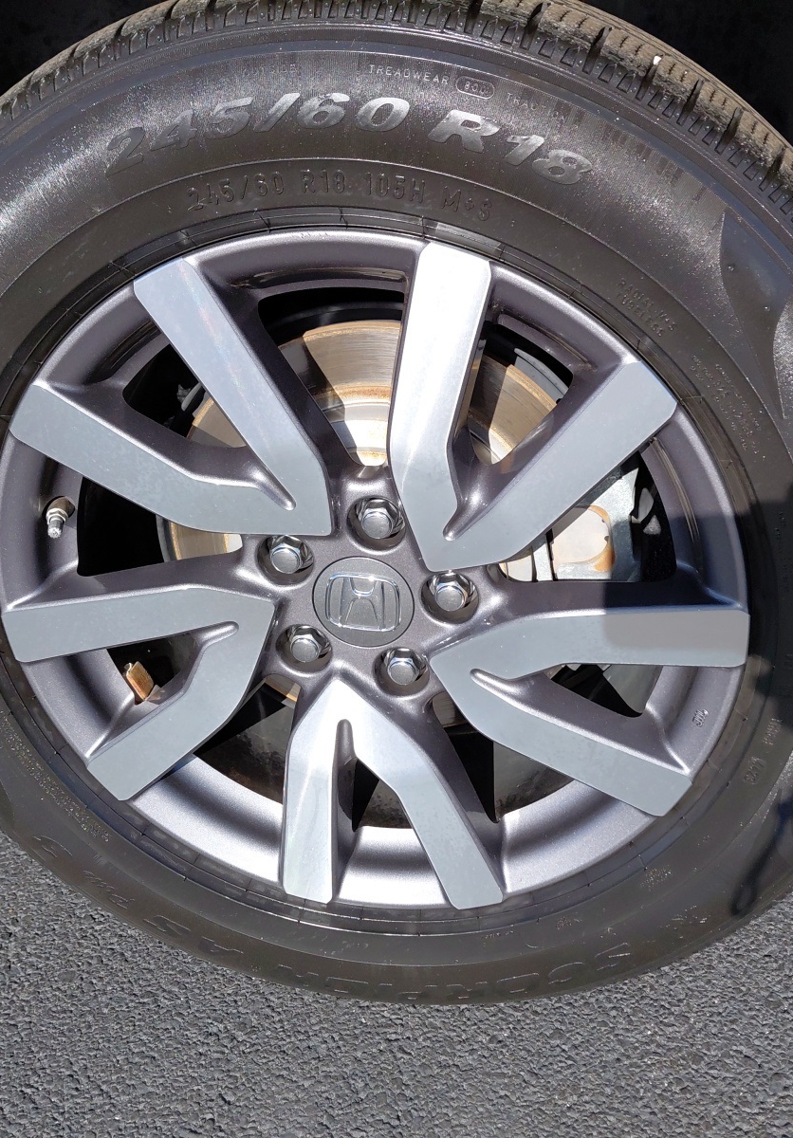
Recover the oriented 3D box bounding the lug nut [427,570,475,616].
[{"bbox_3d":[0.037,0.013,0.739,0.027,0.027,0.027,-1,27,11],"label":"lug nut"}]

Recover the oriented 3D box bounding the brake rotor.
[{"bbox_3d":[-0.012,-0.007,0.797,0.330,0.330,0.058,-1,27,11],"label":"brake rotor"}]

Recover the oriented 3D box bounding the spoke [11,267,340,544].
[{"bbox_3d":[-0.122,-0.081,0.697,0.167,0.193,0.046,-36,16,25],"label":"spoke"}]

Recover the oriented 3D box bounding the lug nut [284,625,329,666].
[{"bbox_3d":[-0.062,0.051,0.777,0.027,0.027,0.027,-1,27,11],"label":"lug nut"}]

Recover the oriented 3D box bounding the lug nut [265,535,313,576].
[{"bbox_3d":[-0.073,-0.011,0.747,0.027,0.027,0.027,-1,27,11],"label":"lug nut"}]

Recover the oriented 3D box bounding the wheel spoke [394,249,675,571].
[{"bbox_3d":[0.050,-0.083,0.663,0.167,0.193,0.046,31,28,-6],"label":"wheel spoke"}]

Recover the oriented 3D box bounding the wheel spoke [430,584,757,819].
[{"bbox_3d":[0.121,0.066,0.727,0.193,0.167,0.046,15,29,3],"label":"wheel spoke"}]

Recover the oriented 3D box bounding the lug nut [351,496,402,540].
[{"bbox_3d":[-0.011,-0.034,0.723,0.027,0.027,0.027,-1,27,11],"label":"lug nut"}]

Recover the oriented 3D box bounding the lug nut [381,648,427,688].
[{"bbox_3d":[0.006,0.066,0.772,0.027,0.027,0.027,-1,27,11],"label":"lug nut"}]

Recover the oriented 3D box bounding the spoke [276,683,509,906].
[{"bbox_3d":[-0.009,0.160,0.801,0.167,0.193,0.046,-1,27,11],"label":"spoke"}]

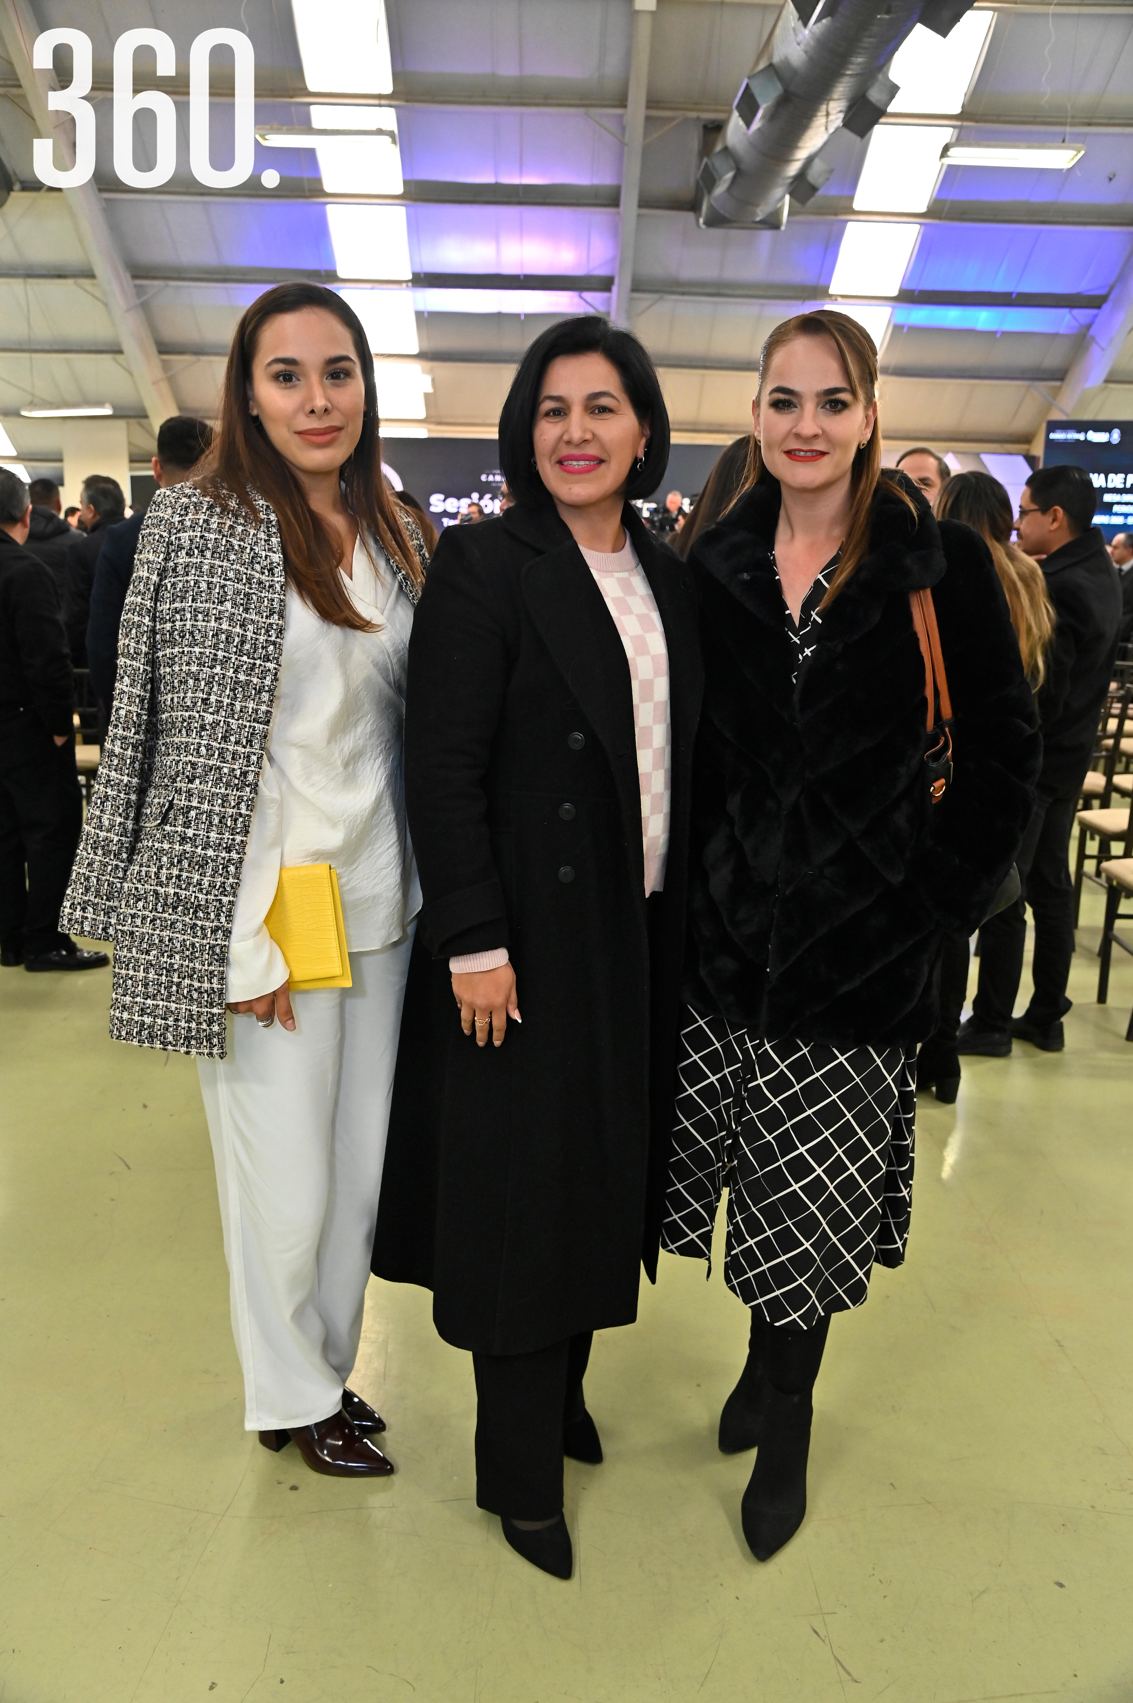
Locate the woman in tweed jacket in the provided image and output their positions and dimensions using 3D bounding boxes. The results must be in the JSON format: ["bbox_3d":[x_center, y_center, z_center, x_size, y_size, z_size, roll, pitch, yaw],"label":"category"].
[{"bbox_3d":[-0.433,0.083,1.898,0.524,1.690,0.415,-6,13,-35],"label":"woman in tweed jacket"}]

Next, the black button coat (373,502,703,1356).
[{"bbox_3d":[-0.033,0.114,1.876,0.504,1.176,0.405,-3,11,-22],"label":"black button coat"}]

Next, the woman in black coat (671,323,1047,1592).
[{"bbox_3d":[0.377,0.124,1.871,0.553,1.666,0.435,5,11,16],"label":"woman in black coat"}]

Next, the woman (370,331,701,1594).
[{"bbox_3d":[-0.028,0.121,1.862,0.504,1.651,0.445,-3,11,-22],"label":"woman"}]

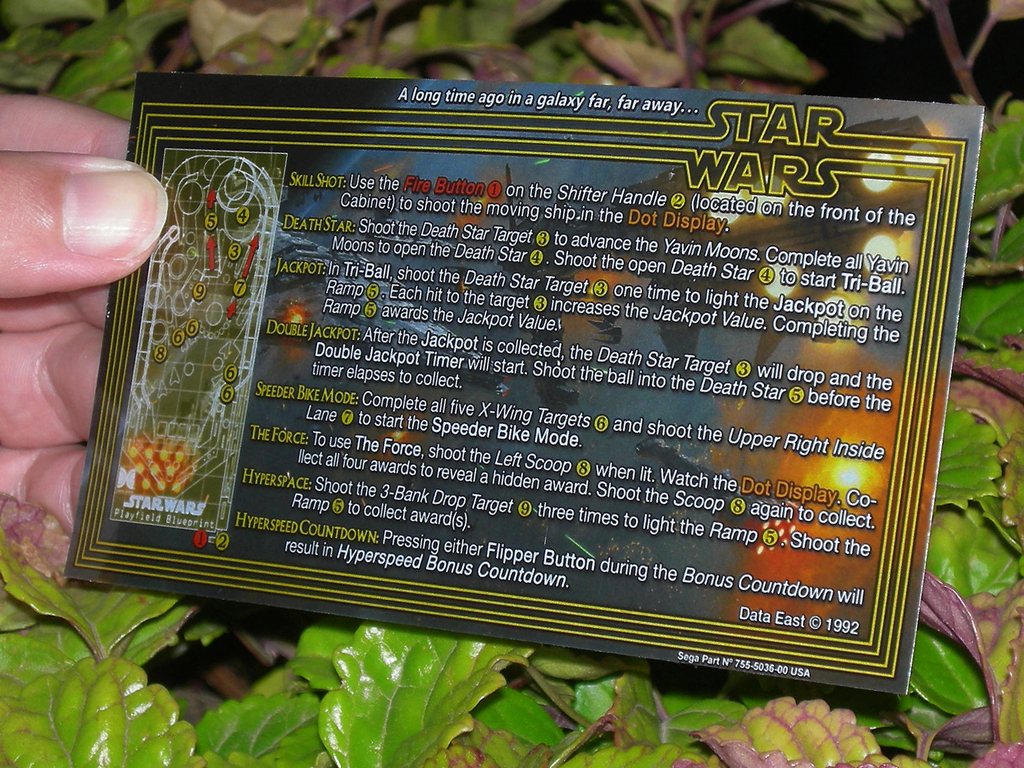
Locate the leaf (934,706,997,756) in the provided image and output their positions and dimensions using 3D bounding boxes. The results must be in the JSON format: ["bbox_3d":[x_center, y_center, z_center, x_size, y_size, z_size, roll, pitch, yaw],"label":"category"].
[{"bbox_3d":[0.071,0.054,0.450,0.014,0.004,0.010,-28,52,-6],"label":"leaf"}]

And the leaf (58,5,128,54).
[{"bbox_3d":[-0.085,-0.072,0.585,0.019,0.005,0.010,-33,47,-23],"label":"leaf"}]

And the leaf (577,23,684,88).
[{"bbox_3d":[0.024,-0.065,0.570,0.024,0.006,0.011,24,60,8],"label":"leaf"}]

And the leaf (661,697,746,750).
[{"bbox_3d":[0.031,0.055,0.464,0.017,0.004,0.013,-16,43,-18],"label":"leaf"}]

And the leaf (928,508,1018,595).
[{"bbox_3d":[0.076,0.028,0.475,0.015,0.006,0.018,-20,62,-12],"label":"leaf"}]

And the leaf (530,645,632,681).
[{"bbox_3d":[0.012,0.048,0.500,0.019,0.006,0.012,-6,41,-7],"label":"leaf"}]

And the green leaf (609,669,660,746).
[{"bbox_3d":[0.020,0.052,0.458,0.010,0.014,0.005,14,-10,-25],"label":"green leaf"}]

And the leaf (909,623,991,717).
[{"bbox_3d":[0.072,0.047,0.475,0.018,0.005,0.014,31,61,11],"label":"leaf"}]

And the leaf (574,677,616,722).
[{"bbox_3d":[0.014,0.053,0.478,0.009,0.004,0.011,12,67,1],"label":"leaf"}]

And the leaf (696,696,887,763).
[{"bbox_3d":[0.043,0.054,0.447,0.029,0.007,0.014,6,41,0],"label":"leaf"}]

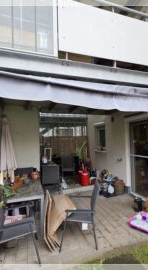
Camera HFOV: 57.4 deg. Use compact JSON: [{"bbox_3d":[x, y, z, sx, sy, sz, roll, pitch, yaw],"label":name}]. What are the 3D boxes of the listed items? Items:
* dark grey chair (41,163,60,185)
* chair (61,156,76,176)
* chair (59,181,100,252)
[{"bbox_3d":[-0.820,1.302,4.520,0.570,0.640,0.500,-1,-2,-17],"label":"dark grey chair"},{"bbox_3d":[-0.220,1.218,5.250,0.570,0.880,0.600,-1,-1,-11],"label":"chair"},{"bbox_3d":[0.085,1.232,2.200,0.580,0.880,0.560,-1,-2,0],"label":"chair"}]

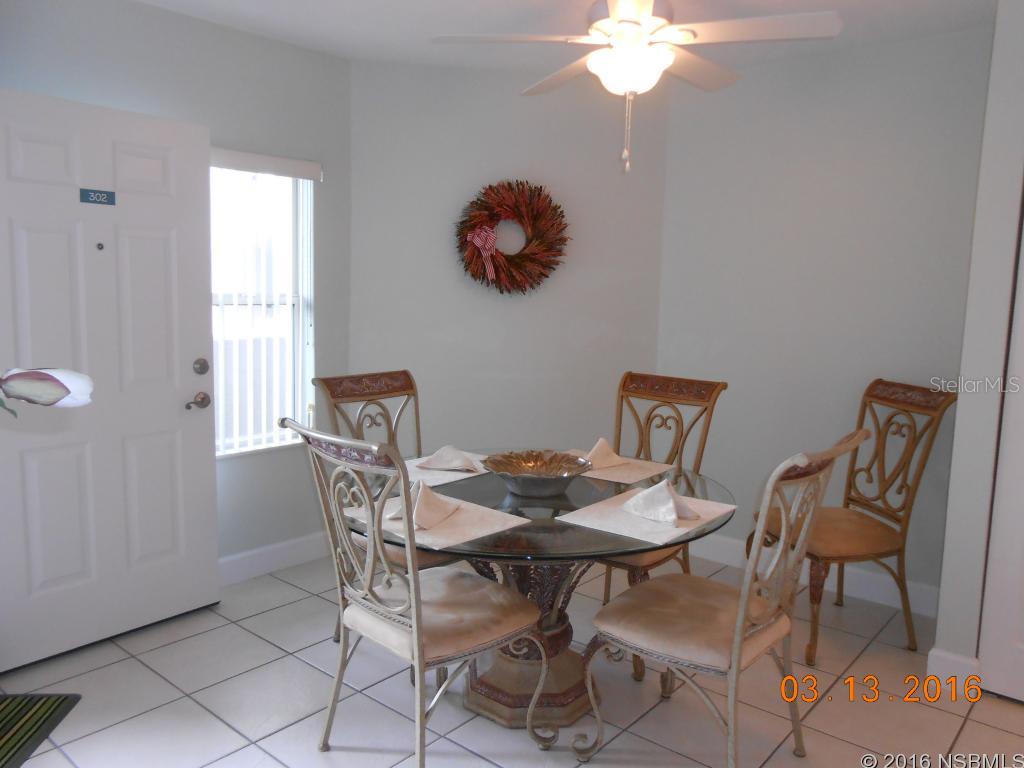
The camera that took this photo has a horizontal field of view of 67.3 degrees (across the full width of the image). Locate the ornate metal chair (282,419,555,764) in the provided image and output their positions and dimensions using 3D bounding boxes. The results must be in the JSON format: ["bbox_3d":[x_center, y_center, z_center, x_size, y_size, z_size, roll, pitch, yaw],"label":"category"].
[{"bbox_3d":[-0.263,0.592,2.222,0.515,1.030,0.645,7,9,43],"label":"ornate metal chair"}]

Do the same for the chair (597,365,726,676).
[{"bbox_3d":[0.474,0.504,3.065,0.515,1.030,0.645,7,9,41],"label":"chair"}]

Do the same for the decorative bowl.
[{"bbox_3d":[0.085,0.304,2.561,0.375,0.100,0.375,1,7,0],"label":"decorative bowl"}]

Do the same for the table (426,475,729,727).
[{"bbox_3d":[0.050,0.706,2.621,1.350,0.720,1.350,1,7,0],"label":"table"}]

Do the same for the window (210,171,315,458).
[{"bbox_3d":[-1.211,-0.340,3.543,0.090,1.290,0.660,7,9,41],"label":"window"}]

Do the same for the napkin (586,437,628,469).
[{"bbox_3d":[0.346,0.261,2.965,0.160,0.100,0.210,7,9,41],"label":"napkin"}]

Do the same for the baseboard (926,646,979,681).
[{"bbox_3d":[1.566,1.015,2.723,0.150,0.130,0.030,7,9,40],"label":"baseboard"}]

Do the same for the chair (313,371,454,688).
[{"bbox_3d":[-0.391,0.498,3.001,0.645,1.030,0.515,7,9,42],"label":"chair"}]

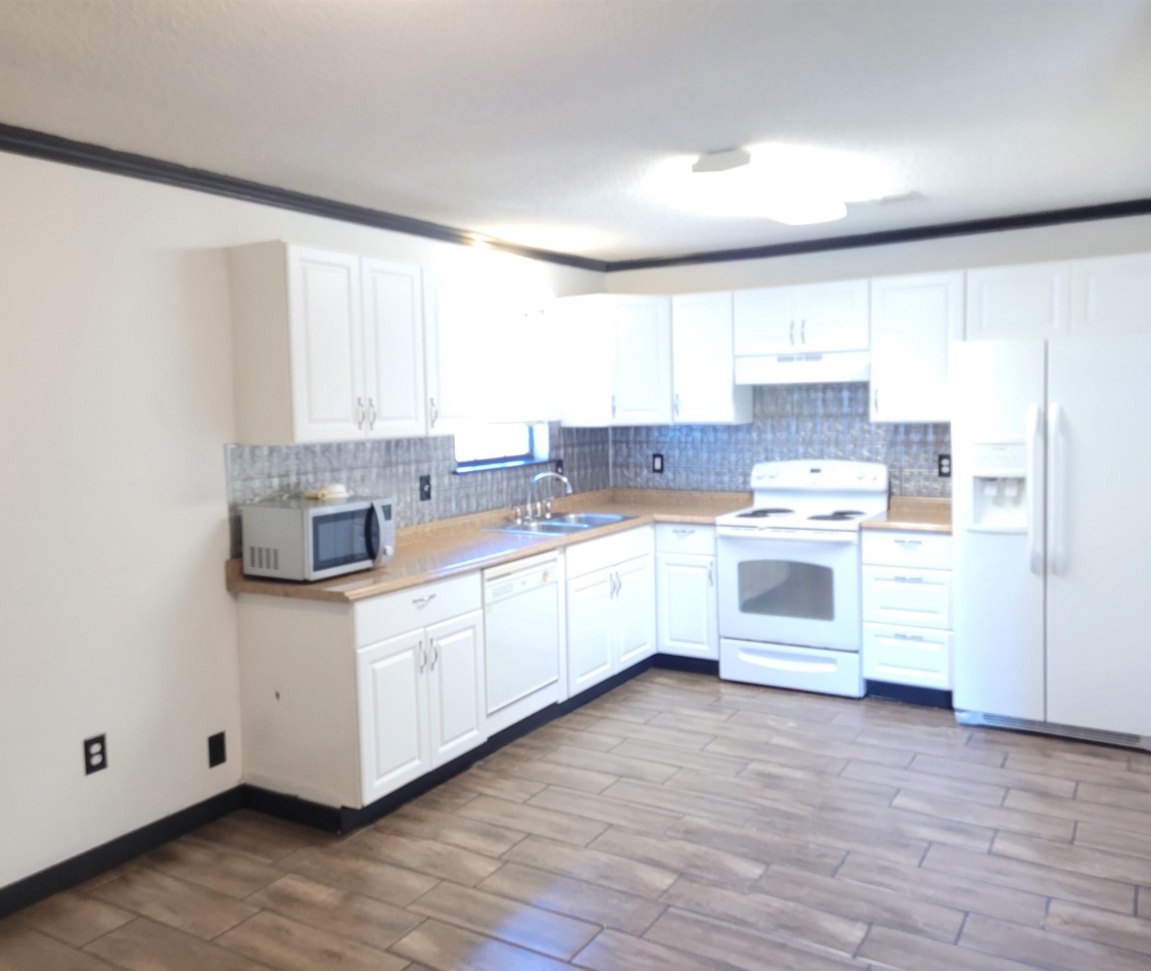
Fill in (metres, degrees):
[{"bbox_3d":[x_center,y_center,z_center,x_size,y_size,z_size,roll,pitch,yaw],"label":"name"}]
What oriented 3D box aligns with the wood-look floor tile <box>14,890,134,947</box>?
[{"bbox_3d":[-1.546,1.333,3.004,0.380,0.010,0.200,1,6,31],"label":"wood-look floor tile"}]

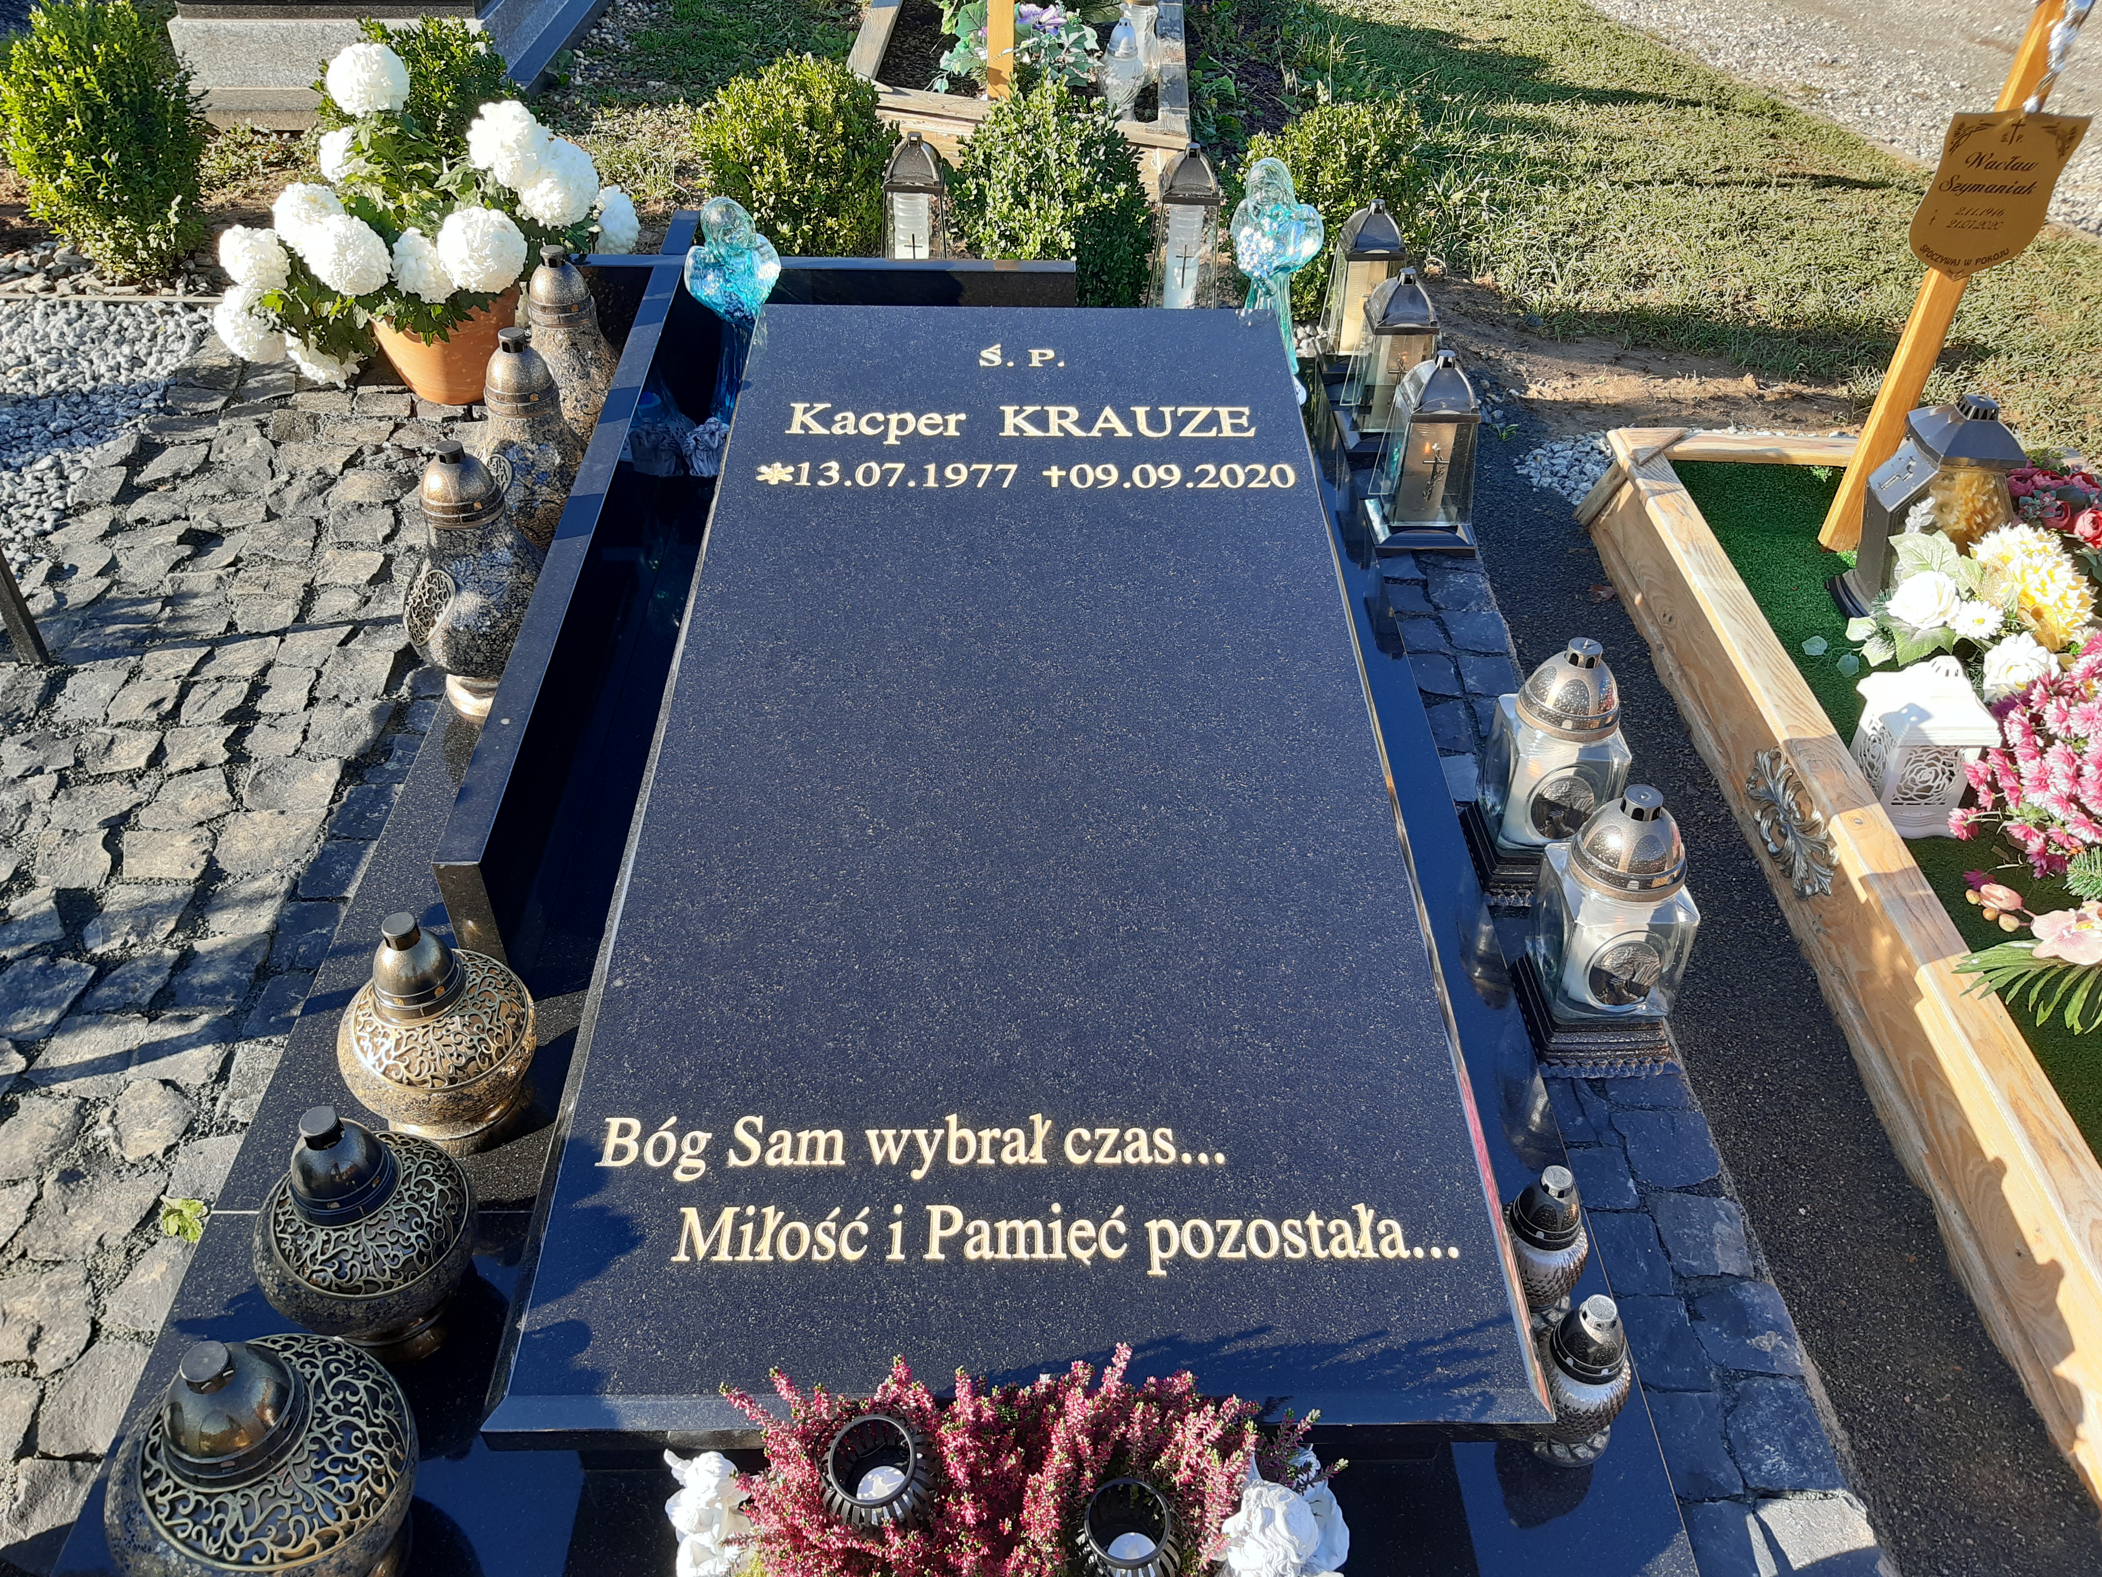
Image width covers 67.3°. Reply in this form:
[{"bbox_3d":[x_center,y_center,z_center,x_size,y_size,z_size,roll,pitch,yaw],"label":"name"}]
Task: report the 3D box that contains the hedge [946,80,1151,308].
[{"bbox_3d":[-0.007,-1.242,3.278,0.412,0.436,0.392,0,40,-1],"label":"hedge"}]

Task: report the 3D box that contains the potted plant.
[{"bbox_3d":[-1.098,-0.965,2.753,0.690,0.560,0.600,-1,39,0],"label":"potted plant"}]

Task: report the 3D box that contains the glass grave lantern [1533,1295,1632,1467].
[{"bbox_3d":[0.462,0.503,1.375,0.086,0.176,0.086,0,40,-1],"label":"glass grave lantern"}]

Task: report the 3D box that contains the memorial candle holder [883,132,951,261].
[{"bbox_3d":[-0.248,-1.072,3.006,0.155,0.335,0.155,-1,39,0],"label":"memorial candle holder"}]

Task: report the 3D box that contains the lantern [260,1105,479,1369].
[{"bbox_3d":[-0.622,0.374,1.443,0.203,0.250,0.203,0,40,-1],"label":"lantern"}]

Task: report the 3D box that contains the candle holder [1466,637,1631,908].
[{"bbox_3d":[0.626,-0.028,1.928,0.163,0.323,0.163,0,40,-1],"label":"candle holder"}]

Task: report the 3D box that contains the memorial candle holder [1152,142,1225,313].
[{"bbox_3d":[0.271,-1.076,3.066,0.155,0.335,0.155,-1,39,0],"label":"memorial candle holder"}]

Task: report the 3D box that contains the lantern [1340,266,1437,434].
[{"bbox_3d":[0.617,-0.768,2.823,0.162,0.304,0.162,0,40,-1],"label":"lantern"}]

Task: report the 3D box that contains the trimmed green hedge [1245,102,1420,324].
[{"bbox_3d":[0.549,-1.235,3.311,0.371,0.402,0.358,0,40,-1],"label":"trimmed green hedge"}]

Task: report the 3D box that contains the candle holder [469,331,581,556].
[{"bbox_3d":[-0.743,-0.487,2.303,0.198,0.366,0.198,-1,39,0],"label":"candle holder"}]

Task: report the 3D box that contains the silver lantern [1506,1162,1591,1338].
[{"bbox_3d":[0.461,0.417,1.478,0.086,0.176,0.086,0,40,-1],"label":"silver lantern"}]

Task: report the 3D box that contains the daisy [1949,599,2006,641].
[{"bbox_3d":[1.319,-0.239,2.249,0.077,0.024,0.077,-6,66,4],"label":"daisy"}]

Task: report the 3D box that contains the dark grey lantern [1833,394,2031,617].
[{"bbox_3d":[1.307,-0.413,2.313,0.216,0.319,0.149,0,40,-1],"label":"dark grey lantern"}]

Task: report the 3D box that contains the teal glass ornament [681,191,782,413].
[{"bbox_3d":[-0.538,-0.847,2.789,0.171,0.390,0.115,0,40,-1],"label":"teal glass ornament"}]

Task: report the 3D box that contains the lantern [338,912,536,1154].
[{"bbox_3d":[-0.629,0.222,1.622,0.204,0.251,0.204,0,40,-1],"label":"lantern"}]

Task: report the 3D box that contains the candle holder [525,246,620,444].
[{"bbox_3d":[-0.759,-0.678,2.530,0.198,0.366,0.198,-1,39,0],"label":"candle holder"}]

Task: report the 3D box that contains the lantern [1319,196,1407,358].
[{"bbox_3d":[0.614,-0.976,3.071,0.162,0.304,0.162,0,40,-1],"label":"lantern"}]

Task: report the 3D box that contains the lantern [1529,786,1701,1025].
[{"bbox_3d":[0.585,0.108,1.617,0.122,0.265,0.122,0,39,1],"label":"lantern"}]

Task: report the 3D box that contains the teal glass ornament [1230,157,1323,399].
[{"bbox_3d":[0.373,-0.871,2.724,0.155,0.414,0.120,-1,39,0],"label":"teal glass ornament"}]

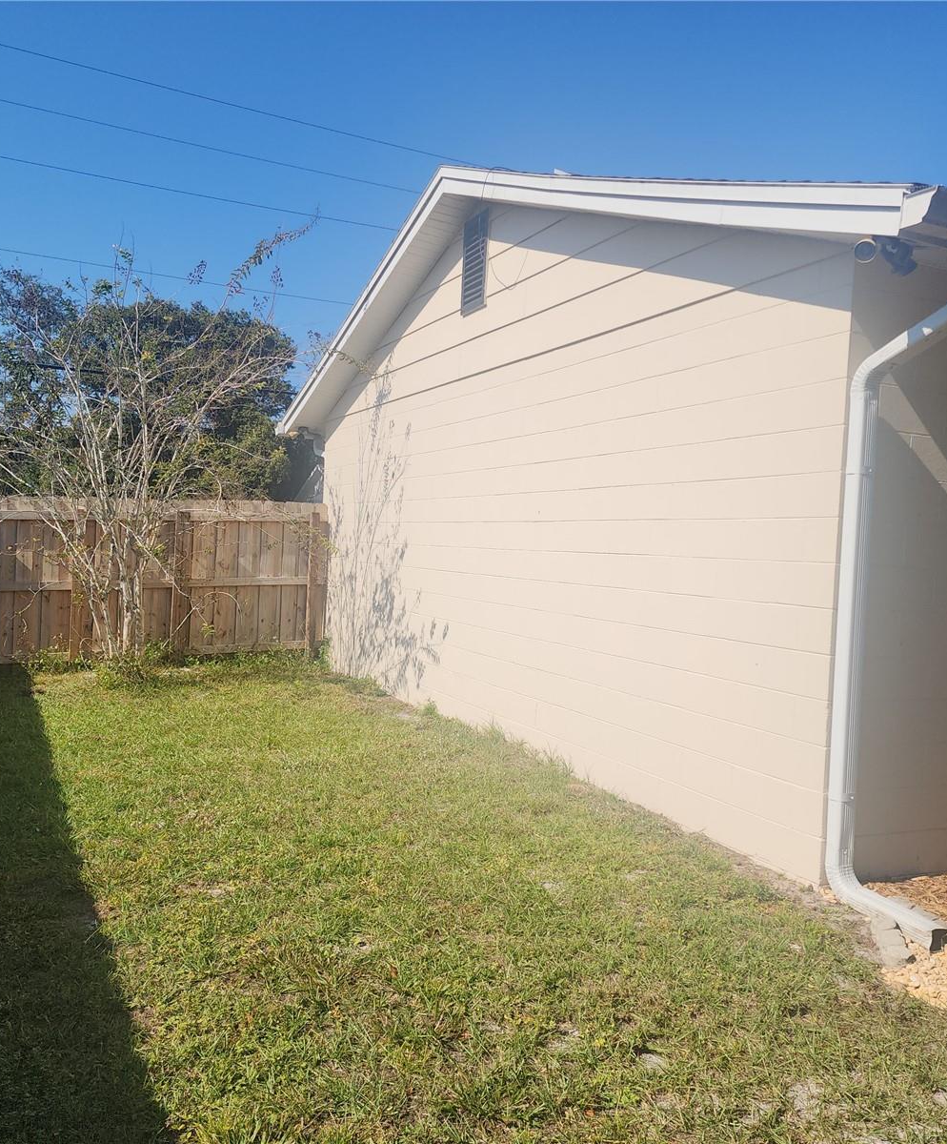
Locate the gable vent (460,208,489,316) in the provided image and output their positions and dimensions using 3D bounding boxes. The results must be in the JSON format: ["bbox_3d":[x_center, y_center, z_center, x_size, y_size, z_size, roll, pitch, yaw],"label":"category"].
[{"bbox_3d":[0.011,-2.462,8.133,0.050,0.765,0.450,2,1,-24],"label":"gable vent"}]

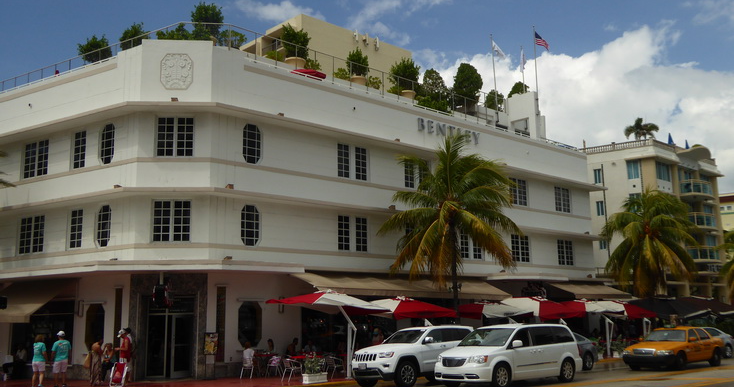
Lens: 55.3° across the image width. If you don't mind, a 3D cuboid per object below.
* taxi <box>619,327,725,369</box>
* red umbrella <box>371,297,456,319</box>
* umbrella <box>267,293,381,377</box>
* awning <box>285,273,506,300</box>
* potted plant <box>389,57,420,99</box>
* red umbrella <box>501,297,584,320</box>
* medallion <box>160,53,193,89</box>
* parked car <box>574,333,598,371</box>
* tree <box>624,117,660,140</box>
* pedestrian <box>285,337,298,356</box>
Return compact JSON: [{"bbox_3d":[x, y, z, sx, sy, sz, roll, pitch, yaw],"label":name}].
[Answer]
[{"bbox_3d":[11.839,5.856,26.609,5.400,1.480,2.000,9,-14,-41],"label":"taxi"},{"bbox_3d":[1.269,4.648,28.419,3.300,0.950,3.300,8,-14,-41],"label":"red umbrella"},{"bbox_3d":[-1.361,4.814,23.998,3.050,2.820,3.200,8,-14,-41],"label":"umbrella"},{"bbox_3d":[2.126,4.224,31.561,12.600,1.000,1.650,8,-14,-41],"label":"awning"},{"bbox_3d":[1.976,-5.928,36.399,1.650,2.350,1.650,-1,-11,0],"label":"potted plant"},{"bbox_3d":[7.732,6.221,32.416,3.000,2.774,2.850,8,-14,-42],"label":"red umbrella"},{"bbox_3d":[-6.717,-4.320,24.746,1.130,1.340,0.080,0,-11,-5],"label":"medallion"},{"bbox_3d":[6.625,5.808,25.817,4.720,1.460,1.830,8,-14,-41],"label":"parked car"},{"bbox_3d":[22.589,-5.011,57.500,3.000,3.000,3.000,8,-14,-41],"label":"tree"},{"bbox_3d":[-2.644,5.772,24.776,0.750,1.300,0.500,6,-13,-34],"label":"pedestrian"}]

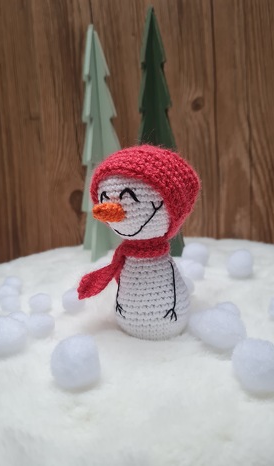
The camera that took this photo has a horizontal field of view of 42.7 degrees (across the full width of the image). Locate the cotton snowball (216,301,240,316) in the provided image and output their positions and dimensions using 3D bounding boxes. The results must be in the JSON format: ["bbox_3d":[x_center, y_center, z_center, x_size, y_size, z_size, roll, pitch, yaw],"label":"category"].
[{"bbox_3d":[0.075,0.065,0.286,0.020,0.019,0.019,-3,8,0],"label":"cotton snowball"}]

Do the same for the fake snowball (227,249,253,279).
[{"bbox_3d":[0.114,0.034,0.385,0.029,0.029,0.029,-2,5,0],"label":"fake snowball"}]

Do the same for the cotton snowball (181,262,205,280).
[{"bbox_3d":[0.061,0.040,0.375,0.021,0.021,0.021,-2,5,0],"label":"cotton snowball"}]

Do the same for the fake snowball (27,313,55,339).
[{"bbox_3d":[-0.077,0.074,0.280,0.022,0.021,0.021,-3,8,0],"label":"fake snowball"}]

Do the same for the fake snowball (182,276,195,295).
[{"bbox_3d":[0.050,0.056,0.365,0.020,0.019,0.019,-3,8,0],"label":"fake snowball"}]

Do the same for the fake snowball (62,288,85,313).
[{"bbox_3d":[-0.055,0.060,0.308,0.021,0.021,0.021,-2,5,0],"label":"fake snowball"}]

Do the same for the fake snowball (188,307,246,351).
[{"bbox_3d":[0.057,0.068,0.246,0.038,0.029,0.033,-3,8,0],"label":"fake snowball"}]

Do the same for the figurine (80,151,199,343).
[{"bbox_3d":[0.004,0.007,0.244,0.074,0.134,0.092,3,7,38],"label":"figurine"}]

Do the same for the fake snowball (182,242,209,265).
[{"bbox_3d":[0.081,0.030,0.481,0.034,0.034,0.034,-3,8,0],"label":"fake snowball"}]

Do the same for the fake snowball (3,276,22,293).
[{"bbox_3d":[-0.144,0.061,0.409,0.021,0.020,0.021,-3,8,0],"label":"fake snowball"}]

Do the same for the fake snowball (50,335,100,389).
[{"bbox_3d":[-0.033,0.069,0.186,0.027,0.028,0.027,-2,5,0],"label":"fake snowball"}]

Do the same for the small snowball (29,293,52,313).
[{"bbox_3d":[-0.093,0.068,0.338,0.022,0.020,0.021,-3,8,0],"label":"small snowball"}]

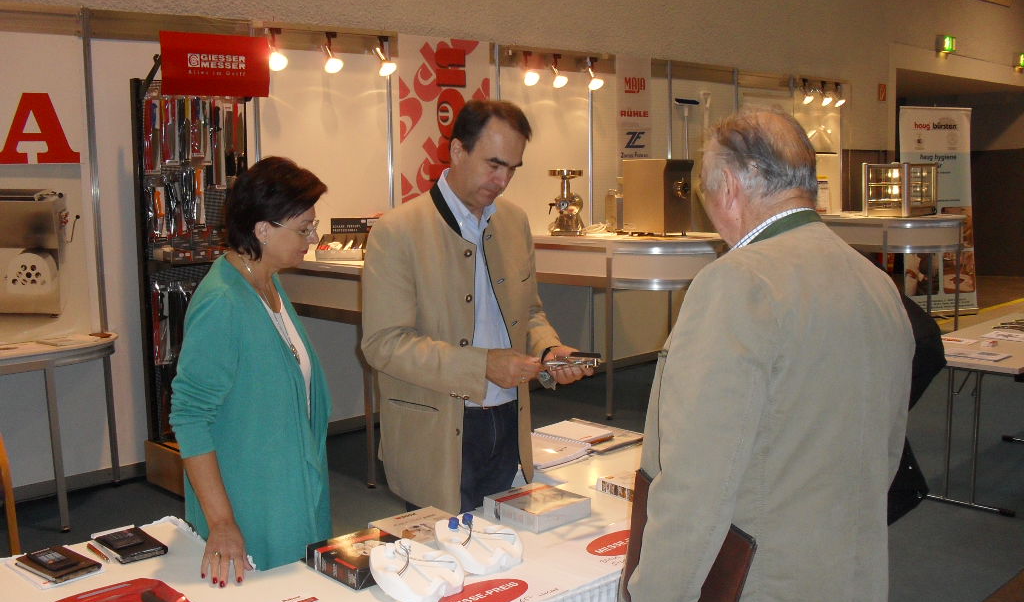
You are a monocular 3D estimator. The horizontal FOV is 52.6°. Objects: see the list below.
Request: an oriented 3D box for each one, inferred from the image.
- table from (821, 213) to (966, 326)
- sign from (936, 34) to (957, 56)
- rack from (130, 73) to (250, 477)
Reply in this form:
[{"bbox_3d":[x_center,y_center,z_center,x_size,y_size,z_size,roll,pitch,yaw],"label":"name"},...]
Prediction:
[{"bbox_3d":[3.631,-0.261,10.047,1.057,1.188,1.510,-8,10,-42],"label":"table"},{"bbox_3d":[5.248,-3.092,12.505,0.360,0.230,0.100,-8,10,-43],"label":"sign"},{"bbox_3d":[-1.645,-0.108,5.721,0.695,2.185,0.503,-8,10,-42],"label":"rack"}]

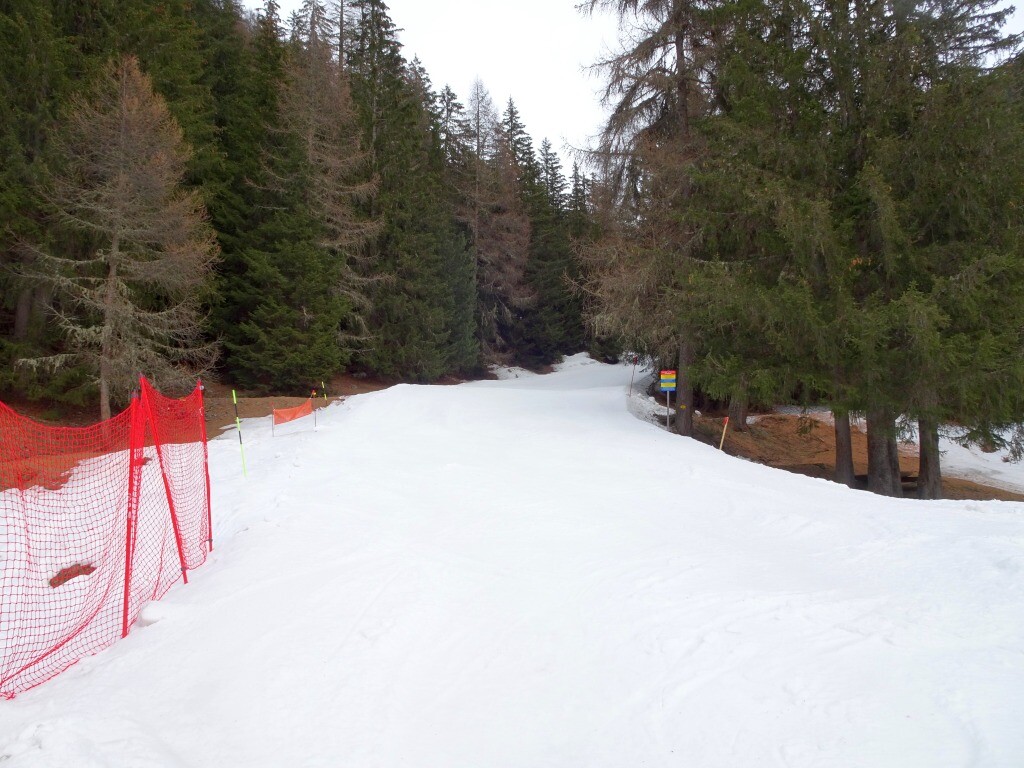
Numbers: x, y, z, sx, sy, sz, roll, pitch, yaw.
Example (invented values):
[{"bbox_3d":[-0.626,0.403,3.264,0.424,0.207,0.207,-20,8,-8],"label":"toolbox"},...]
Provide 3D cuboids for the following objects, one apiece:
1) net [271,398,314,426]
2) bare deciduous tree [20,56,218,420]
[{"bbox_3d":[-7.200,0.940,23.300,1.450,0.900,0.150,1,-3,-20],"label":"net"},{"bbox_3d":[-14.200,-4.850,25.800,7.000,13.400,6.800,0,-3,0],"label":"bare deciduous tree"}]

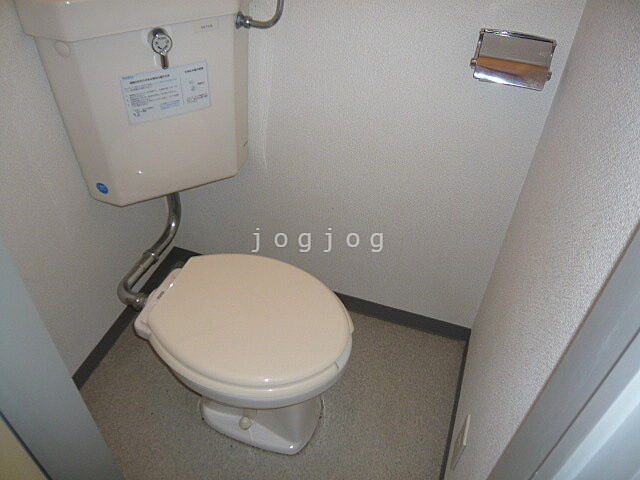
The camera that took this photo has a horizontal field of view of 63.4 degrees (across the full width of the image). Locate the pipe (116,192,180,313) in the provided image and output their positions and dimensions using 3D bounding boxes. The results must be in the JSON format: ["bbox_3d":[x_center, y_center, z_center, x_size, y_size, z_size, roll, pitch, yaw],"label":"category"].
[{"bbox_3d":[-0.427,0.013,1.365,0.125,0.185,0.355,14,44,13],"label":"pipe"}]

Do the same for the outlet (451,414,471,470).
[{"bbox_3d":[0.307,0.441,1.130,0.011,0.128,0.073,14,44,13],"label":"outlet"}]

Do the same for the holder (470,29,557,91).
[{"bbox_3d":[0.374,-0.348,1.003,0.148,0.077,0.075,14,44,13],"label":"holder"}]

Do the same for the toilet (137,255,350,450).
[{"bbox_3d":[-0.175,0.307,1.294,0.500,0.397,0.377,14,44,13],"label":"toilet"}]

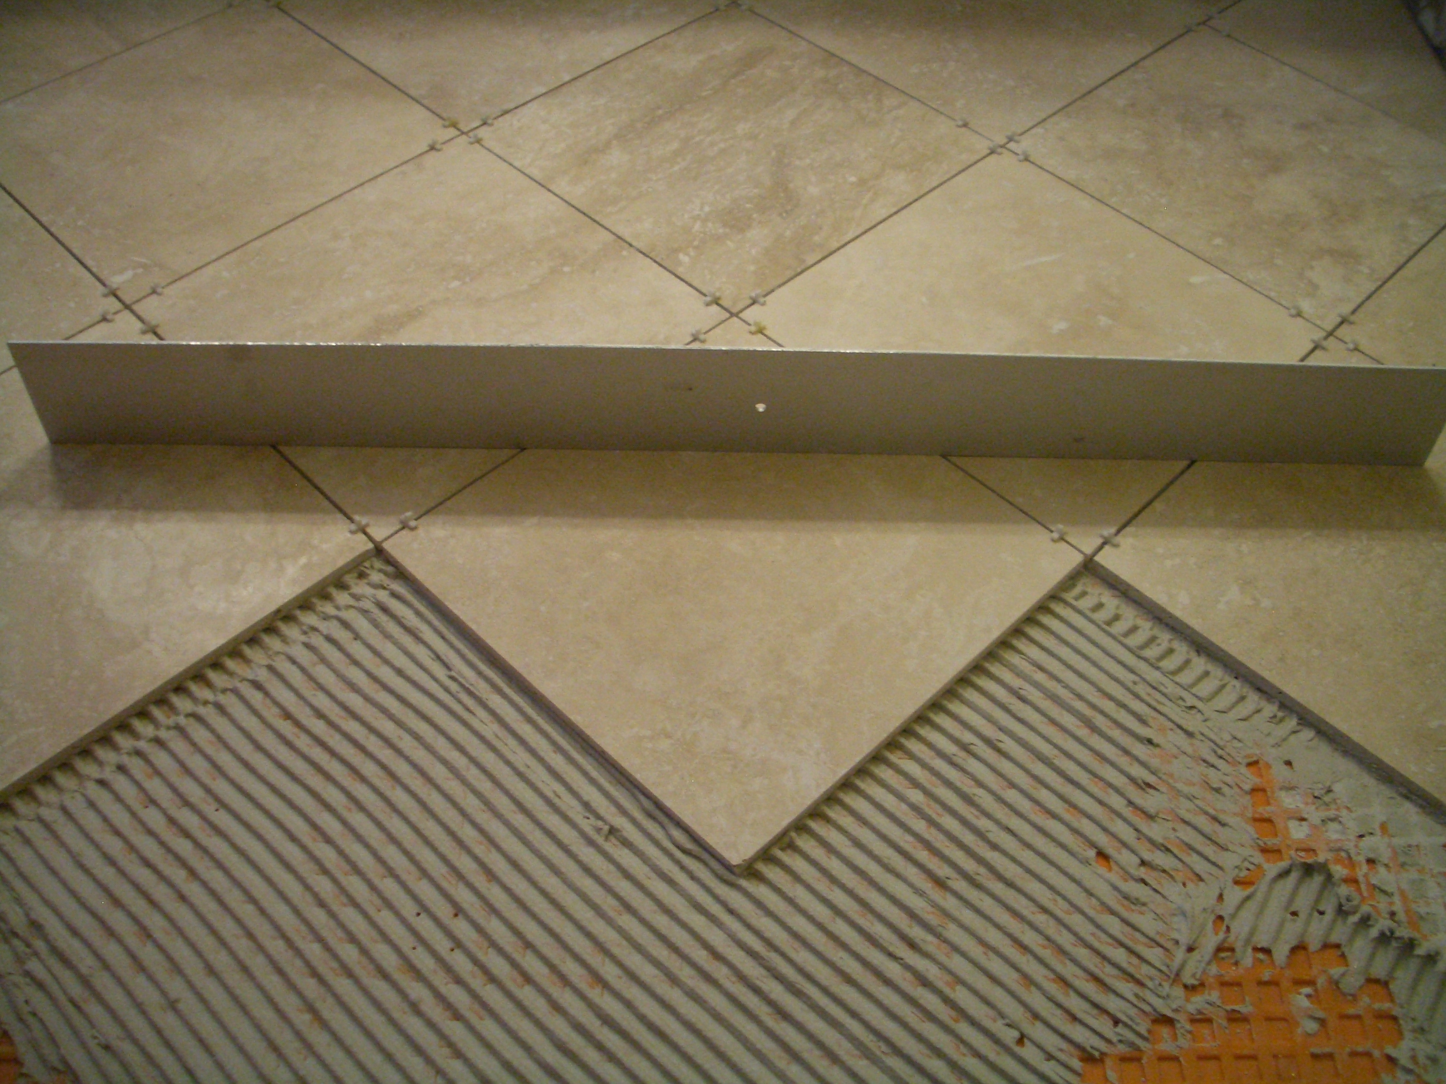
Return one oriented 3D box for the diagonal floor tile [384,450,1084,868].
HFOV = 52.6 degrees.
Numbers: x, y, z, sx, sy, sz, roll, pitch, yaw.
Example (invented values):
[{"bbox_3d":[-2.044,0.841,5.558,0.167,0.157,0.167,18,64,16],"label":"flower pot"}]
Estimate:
[{"bbox_3d":[0.008,0.009,0.909,0.305,0.009,0.305,-37,60,-28],"label":"diagonal floor tile"}]

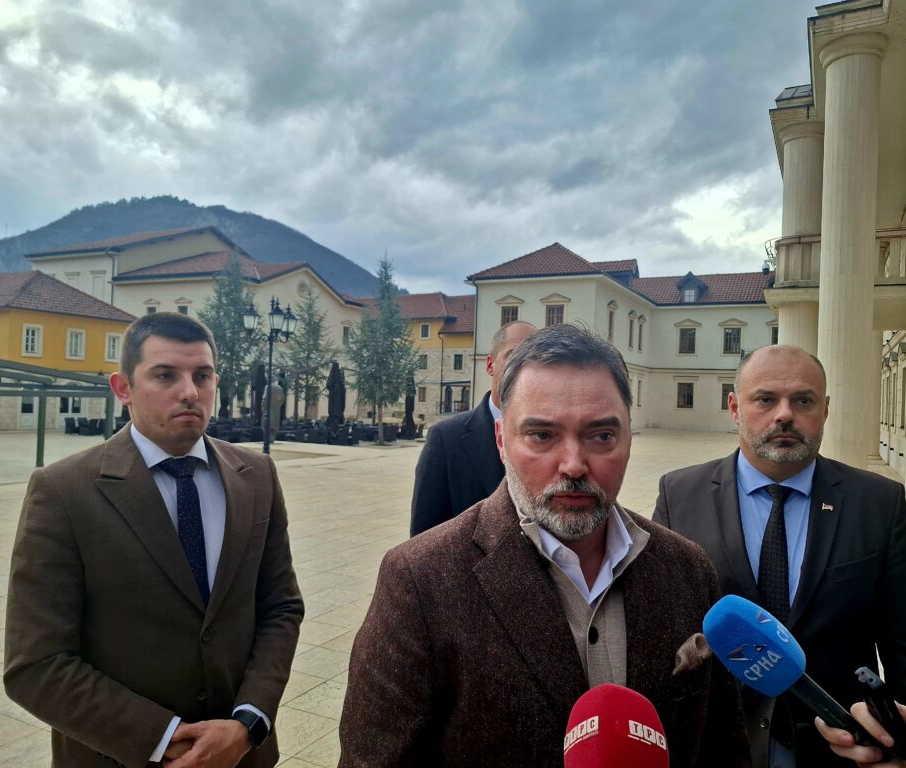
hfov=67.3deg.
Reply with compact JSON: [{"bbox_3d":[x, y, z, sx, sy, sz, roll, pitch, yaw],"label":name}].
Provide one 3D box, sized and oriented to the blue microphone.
[{"bbox_3d":[0.336,0.291,0.660,0.215,0.064,0.064,43,29,2],"label":"blue microphone"}]

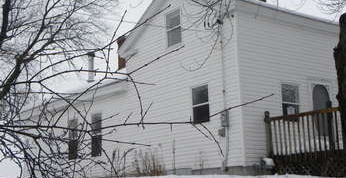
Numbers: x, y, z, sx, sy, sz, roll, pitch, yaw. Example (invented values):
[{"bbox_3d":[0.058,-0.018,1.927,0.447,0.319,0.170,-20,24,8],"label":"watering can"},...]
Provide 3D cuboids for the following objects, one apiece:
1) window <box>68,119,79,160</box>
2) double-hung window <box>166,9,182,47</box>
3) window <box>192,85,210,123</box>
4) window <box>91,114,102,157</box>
[{"bbox_3d":[-3.685,1.875,21.433,0.110,1.500,0.670,6,-14,-38],"label":"window"},{"bbox_3d":[0.035,-1.783,17.203,0.110,1.040,0.690,6,-14,-38],"label":"double-hung window"},{"bbox_3d":[0.777,0.433,15.935,0.110,1.040,0.690,6,-14,-38],"label":"window"},{"bbox_3d":[-2.645,1.601,20.142,0.110,1.500,0.670,6,-14,-38],"label":"window"}]

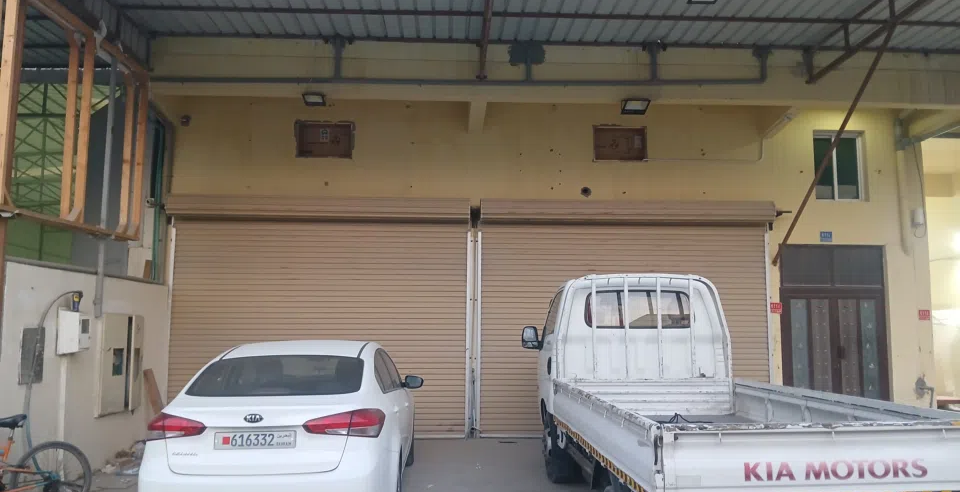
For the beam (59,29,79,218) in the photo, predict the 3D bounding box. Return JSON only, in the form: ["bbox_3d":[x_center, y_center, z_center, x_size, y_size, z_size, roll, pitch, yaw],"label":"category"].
[{"bbox_3d":[-4.218,-1.228,7.410,0.090,1.903,0.060,0,-6,-2],"label":"beam"}]

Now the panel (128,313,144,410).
[{"bbox_3d":[-4.203,1.423,8.771,0.080,1.130,0.500,1,-6,-8],"label":"panel"}]

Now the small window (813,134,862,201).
[{"bbox_3d":[5.343,-1.181,10.729,0.711,1.029,0.100,0,-6,-2],"label":"small window"}]

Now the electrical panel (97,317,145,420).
[{"bbox_3d":[-4.221,1.397,8.532,0.100,1.130,0.970,0,-6,-2],"label":"electrical panel"}]

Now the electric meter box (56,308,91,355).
[{"bbox_3d":[-4.129,0.869,7.365,0.210,0.463,0.260,0,-6,-2],"label":"electric meter box"}]

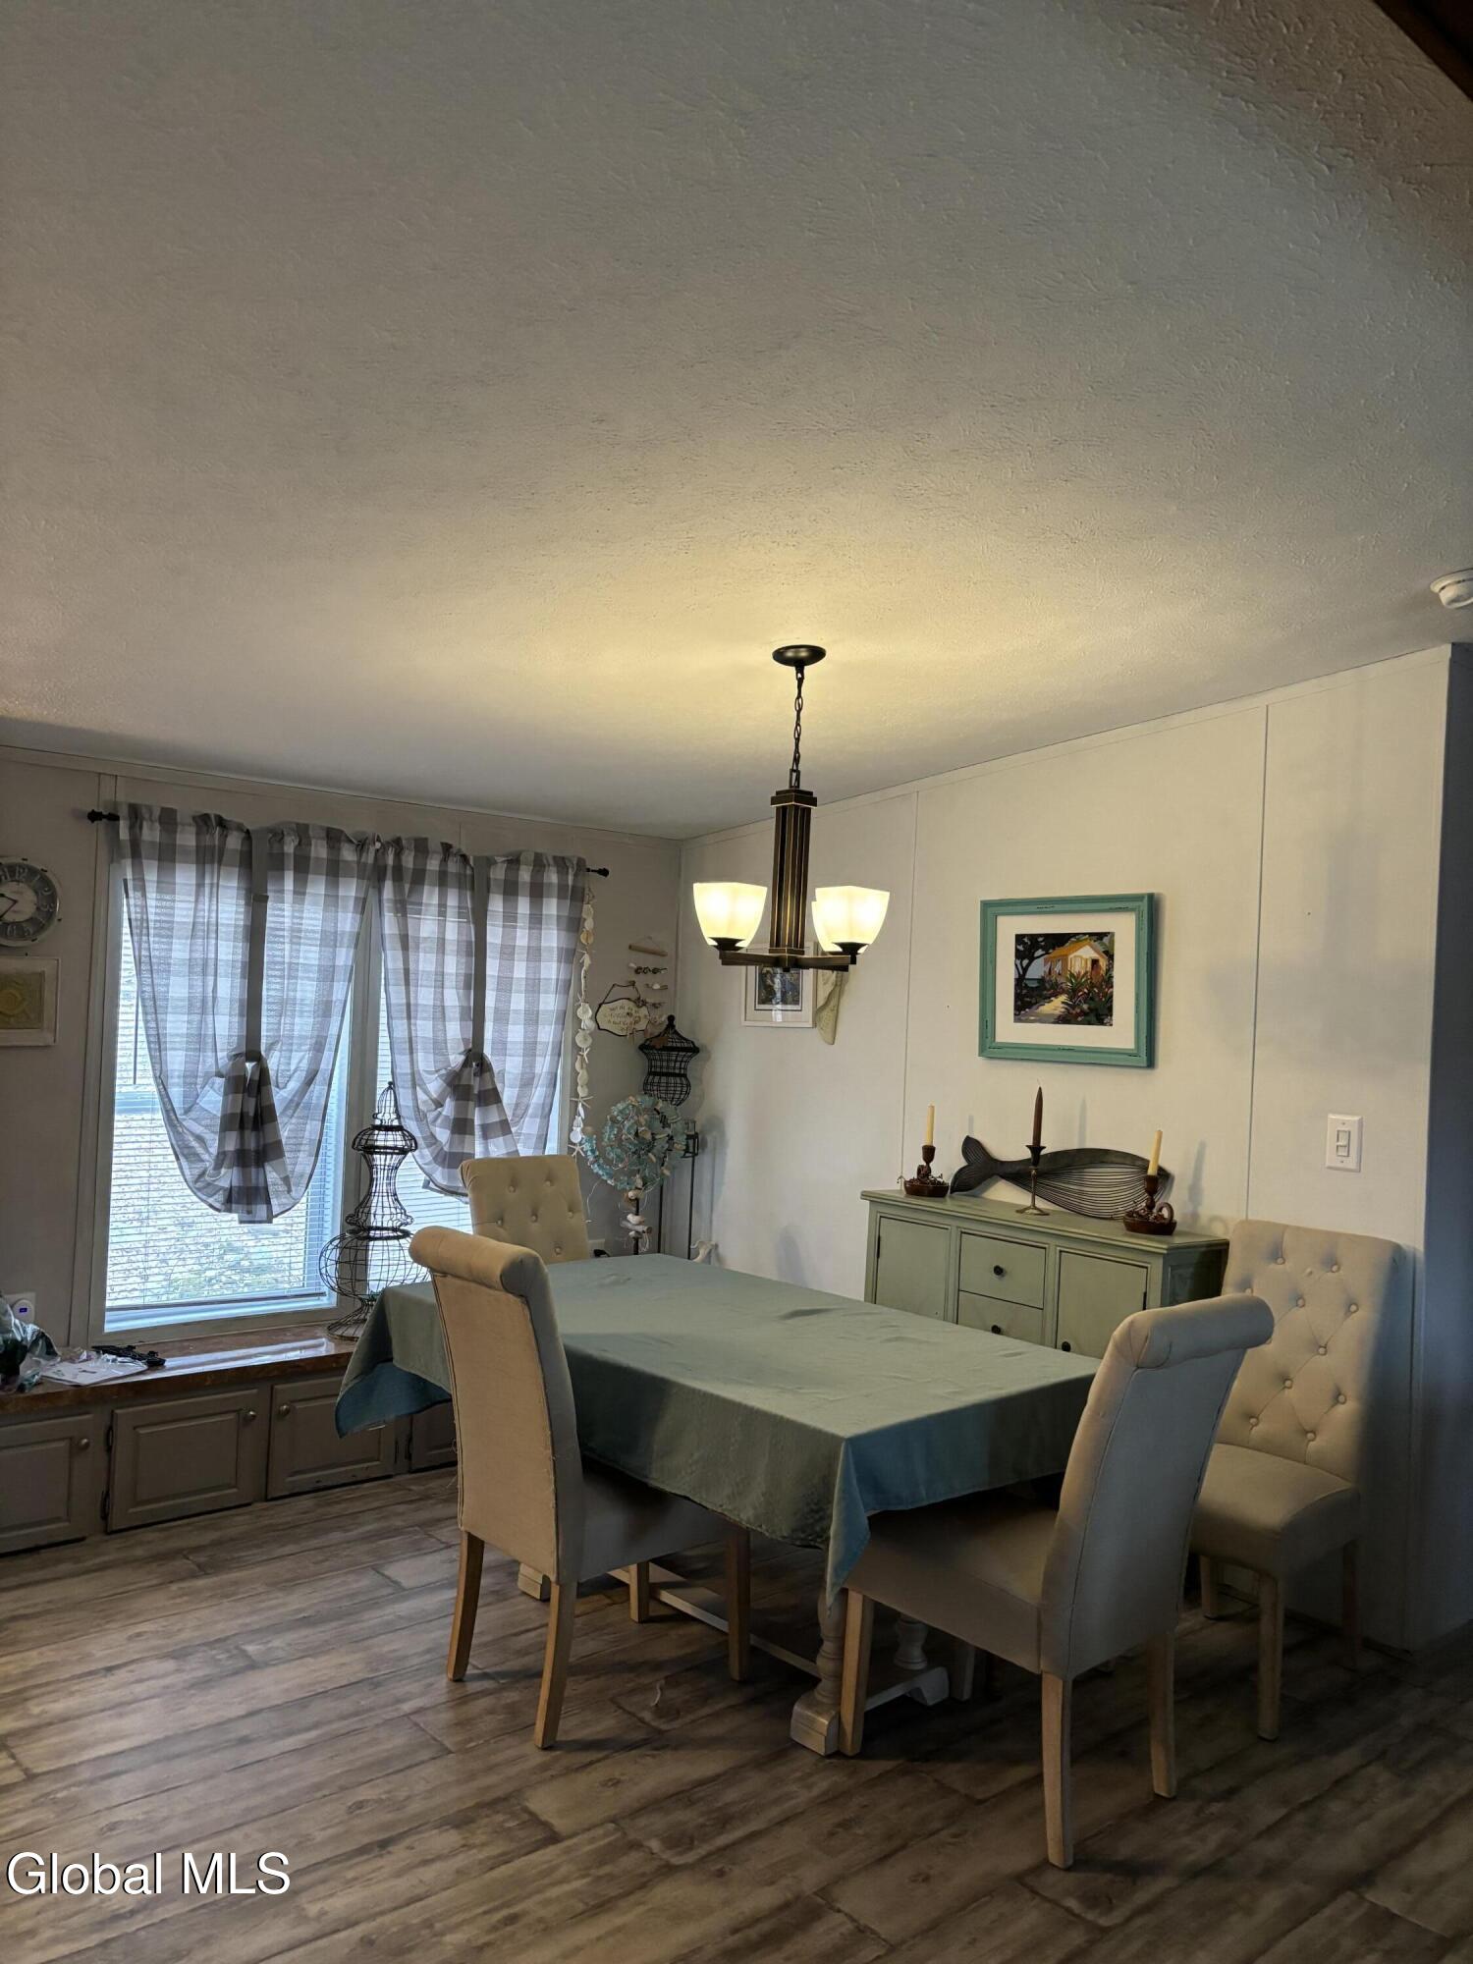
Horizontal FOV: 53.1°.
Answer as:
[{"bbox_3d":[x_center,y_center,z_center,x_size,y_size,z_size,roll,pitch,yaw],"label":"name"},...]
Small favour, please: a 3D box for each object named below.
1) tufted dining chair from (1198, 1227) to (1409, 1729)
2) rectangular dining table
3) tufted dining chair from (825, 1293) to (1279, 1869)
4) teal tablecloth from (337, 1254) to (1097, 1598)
[{"bbox_3d":[1.228,1.105,3.484,0.670,1.008,0.461,3,-1,-45],"label":"tufted dining chair"},{"bbox_3d":[-0.026,1.182,3.489,0.987,0.748,1.625,3,-1,-43],"label":"rectangular dining table"},{"bbox_3d":[0.613,1.046,2.820,0.445,0.985,0.700,4,-1,-44],"label":"tufted dining chair"},{"bbox_3d":[-0.055,0.955,3.386,0.980,0.355,1.610,4,-1,-44],"label":"teal tablecloth"}]

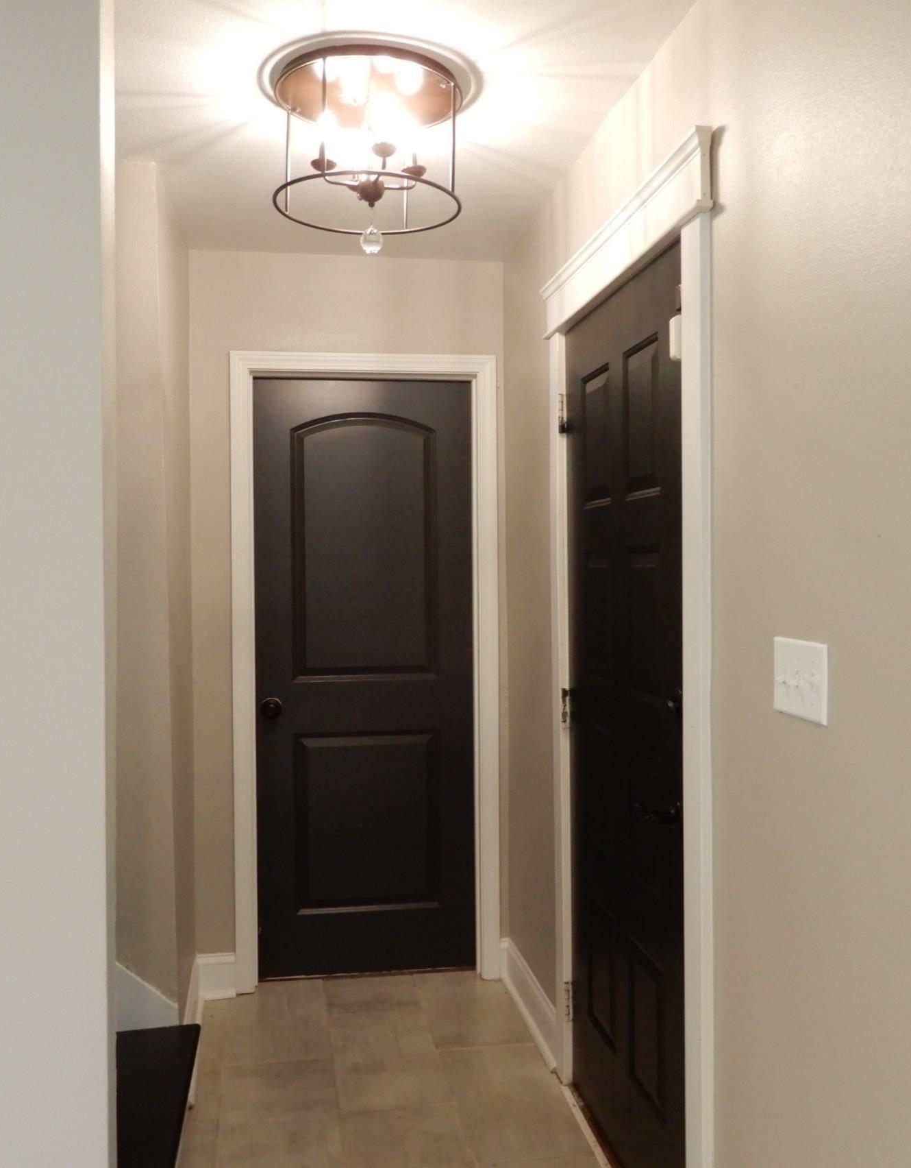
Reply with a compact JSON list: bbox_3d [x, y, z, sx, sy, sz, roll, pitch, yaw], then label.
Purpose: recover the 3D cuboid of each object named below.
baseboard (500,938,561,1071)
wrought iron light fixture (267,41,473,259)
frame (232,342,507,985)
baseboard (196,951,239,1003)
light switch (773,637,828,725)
[{"bbox_3d":[0.236,1.282,3.364,0.022,0.145,0.679,-1,1,-9],"label":"baseboard"},{"bbox_3d":[-0.181,-0.895,2.324,0.422,0.354,0.422,-1,1,-9],"label":"wrought iron light fixture"},{"bbox_3d":[-0.295,0.295,3.641,0.885,2.121,0.099,-1,1,-9],"label":"frame"},{"bbox_3d":[-0.778,1.290,3.535,0.123,0.145,0.022,-1,1,-9],"label":"baseboard"},{"bbox_3d":[0.505,0.141,1.593,0.018,0.113,0.162,-1,1,-9],"label":"light switch"}]

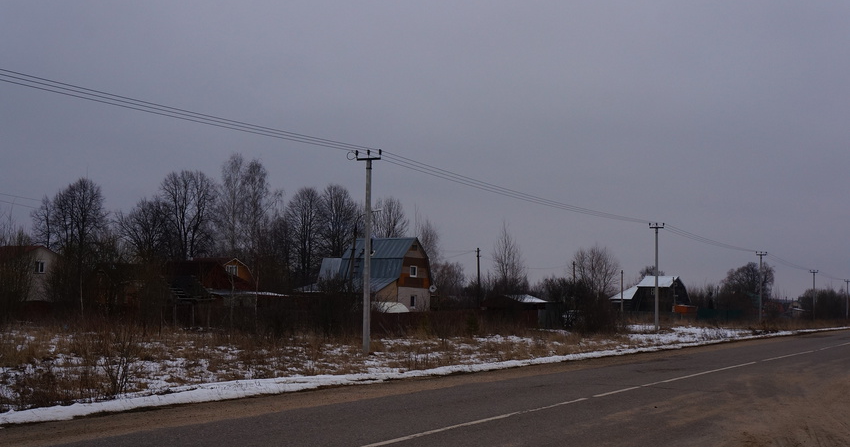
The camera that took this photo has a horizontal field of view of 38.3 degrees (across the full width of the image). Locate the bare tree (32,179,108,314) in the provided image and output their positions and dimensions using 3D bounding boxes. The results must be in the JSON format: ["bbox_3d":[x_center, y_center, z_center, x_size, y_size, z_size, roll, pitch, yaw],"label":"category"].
[{"bbox_3d":[-40.150,2.553,137.523,8.200,15.500,7.600,2,-4,-16],"label":"bare tree"}]

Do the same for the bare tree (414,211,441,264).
[{"bbox_3d":[0.265,4.534,129.976,3.200,11.858,3.200,0,-4,0],"label":"bare tree"}]

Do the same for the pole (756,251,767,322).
[{"bbox_3d":[38.941,7.545,141.739,1.200,8.500,0.280,-1,-4,24],"label":"pole"}]

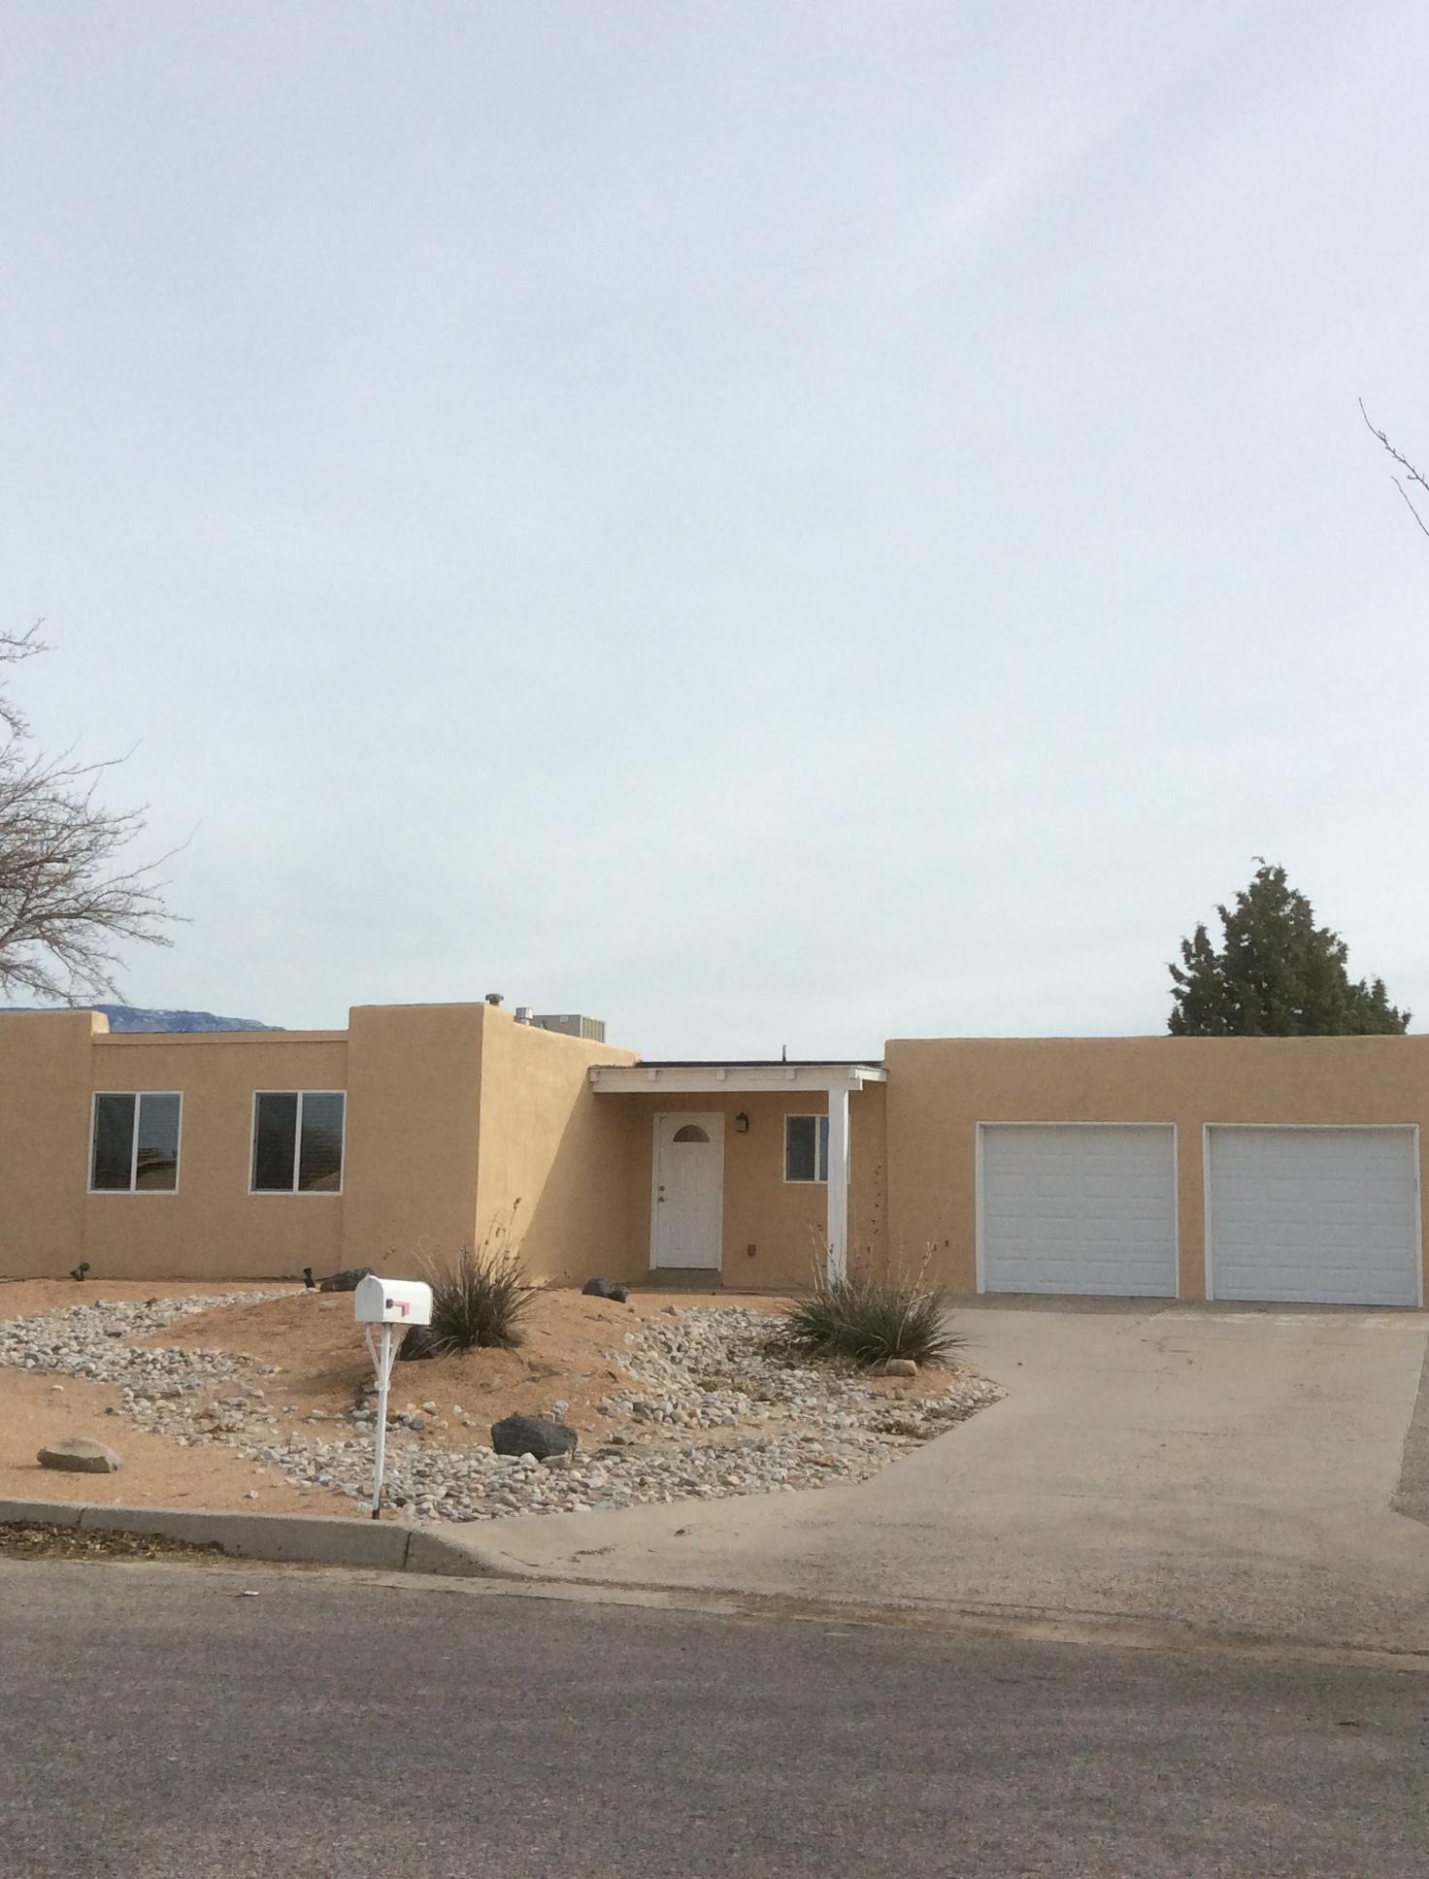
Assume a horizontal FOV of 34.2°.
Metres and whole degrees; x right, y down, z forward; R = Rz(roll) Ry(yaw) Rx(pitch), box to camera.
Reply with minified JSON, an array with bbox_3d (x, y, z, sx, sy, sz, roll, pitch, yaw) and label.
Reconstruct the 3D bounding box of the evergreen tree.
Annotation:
[{"bbox_3d":[10.639,2.381,43.053,5.000,7.730,5.000,1,-7,0],"label":"evergreen tree"}]

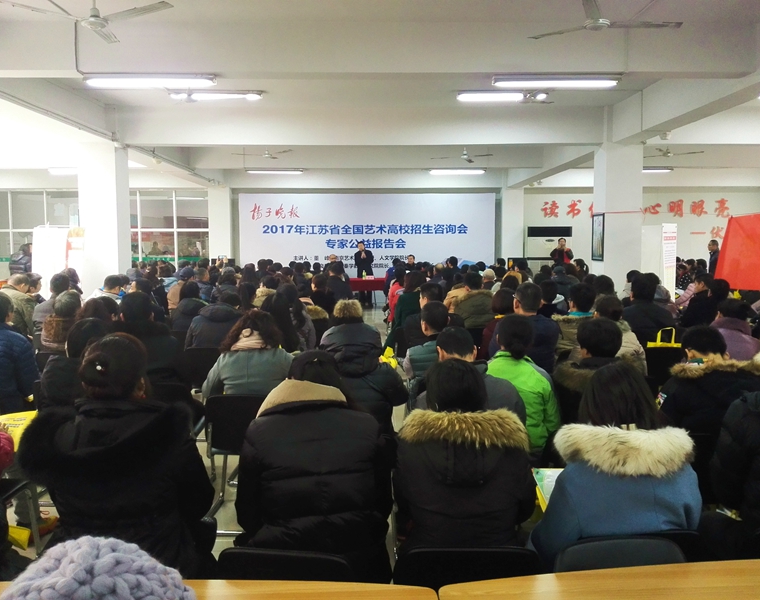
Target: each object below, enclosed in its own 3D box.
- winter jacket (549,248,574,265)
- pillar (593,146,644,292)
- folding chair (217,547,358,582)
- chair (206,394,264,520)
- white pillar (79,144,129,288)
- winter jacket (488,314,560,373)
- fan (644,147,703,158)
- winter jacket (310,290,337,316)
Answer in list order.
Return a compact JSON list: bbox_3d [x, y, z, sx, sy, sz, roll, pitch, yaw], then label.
[{"bbox_3d":[3.873,-0.822,14.300,0.560,0.620,0.380,0,5,-1],"label":"winter jacket"},{"bbox_3d":[3.743,-0.845,10.612,0.570,3.150,0.560,0,5,-1],"label":"pillar"},{"bbox_3d":[-0.243,1.073,2.130,0.440,0.790,0.480,0,5,6],"label":"folding chair"},{"bbox_3d":[-0.749,0.877,3.970,0.460,0.780,0.500,0,5,-1],"label":"chair"},{"bbox_3d":[-4.361,-0.865,10.690,0.580,3.220,0.580,0,5,-1],"label":"white pillar"},{"bbox_3d":[1.140,0.423,5.250,0.550,0.640,0.400,0,5,-4],"label":"winter jacket"},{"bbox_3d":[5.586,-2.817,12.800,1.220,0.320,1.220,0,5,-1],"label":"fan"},{"bbox_3d":[-0.728,0.159,8.635,0.490,0.620,0.420,0,5,2],"label":"winter jacket"}]

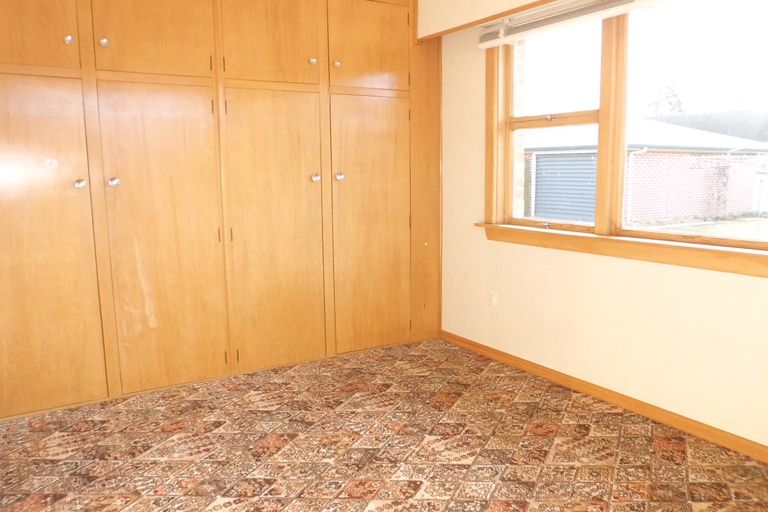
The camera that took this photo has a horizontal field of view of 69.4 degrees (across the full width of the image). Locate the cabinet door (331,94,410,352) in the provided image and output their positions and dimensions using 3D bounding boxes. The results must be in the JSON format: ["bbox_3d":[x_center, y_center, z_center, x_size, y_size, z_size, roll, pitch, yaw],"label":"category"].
[{"bbox_3d":[-0.080,-0.207,3.900,0.627,1.773,0.045,-6,10,-31],"label":"cabinet door"}]

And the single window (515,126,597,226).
[{"bbox_3d":[0.989,-0.476,3.277,0.070,0.555,0.641,-6,10,-31],"label":"single window"}]

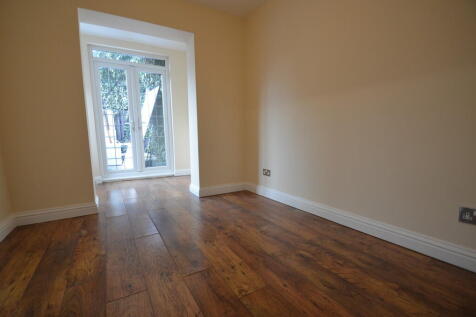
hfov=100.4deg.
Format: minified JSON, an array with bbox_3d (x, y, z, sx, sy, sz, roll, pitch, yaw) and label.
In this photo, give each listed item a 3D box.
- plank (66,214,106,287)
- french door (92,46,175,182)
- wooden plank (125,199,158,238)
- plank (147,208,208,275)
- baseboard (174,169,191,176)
[{"bbox_3d":[-1.236,0.679,1.692,0.191,0.018,1.225,-5,8,-33],"label":"plank"},{"bbox_3d":[-1.938,-0.784,3.760,1.240,2.300,0.090,-5,8,-28],"label":"french door"},{"bbox_3d":[-1.124,0.615,2.212,0.190,0.018,1.284,-5,8,-33],"label":"wooden plank"},{"bbox_3d":[-0.605,0.660,1.761,0.180,0.018,1.259,-5,8,-33],"label":"plank"},{"bbox_3d":[-1.194,0.306,4.258,0.330,0.115,0.020,-5,8,-28],"label":"baseboard"}]

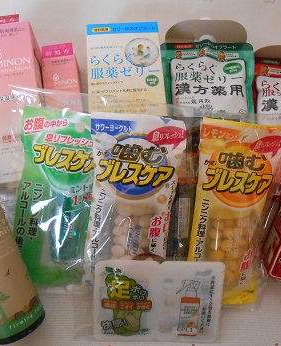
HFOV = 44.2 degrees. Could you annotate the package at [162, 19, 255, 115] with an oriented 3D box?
[{"bbox_3d":[0.074,-0.092,0.370,0.096,0.038,0.147,-2,81,0],"label":"package"}]

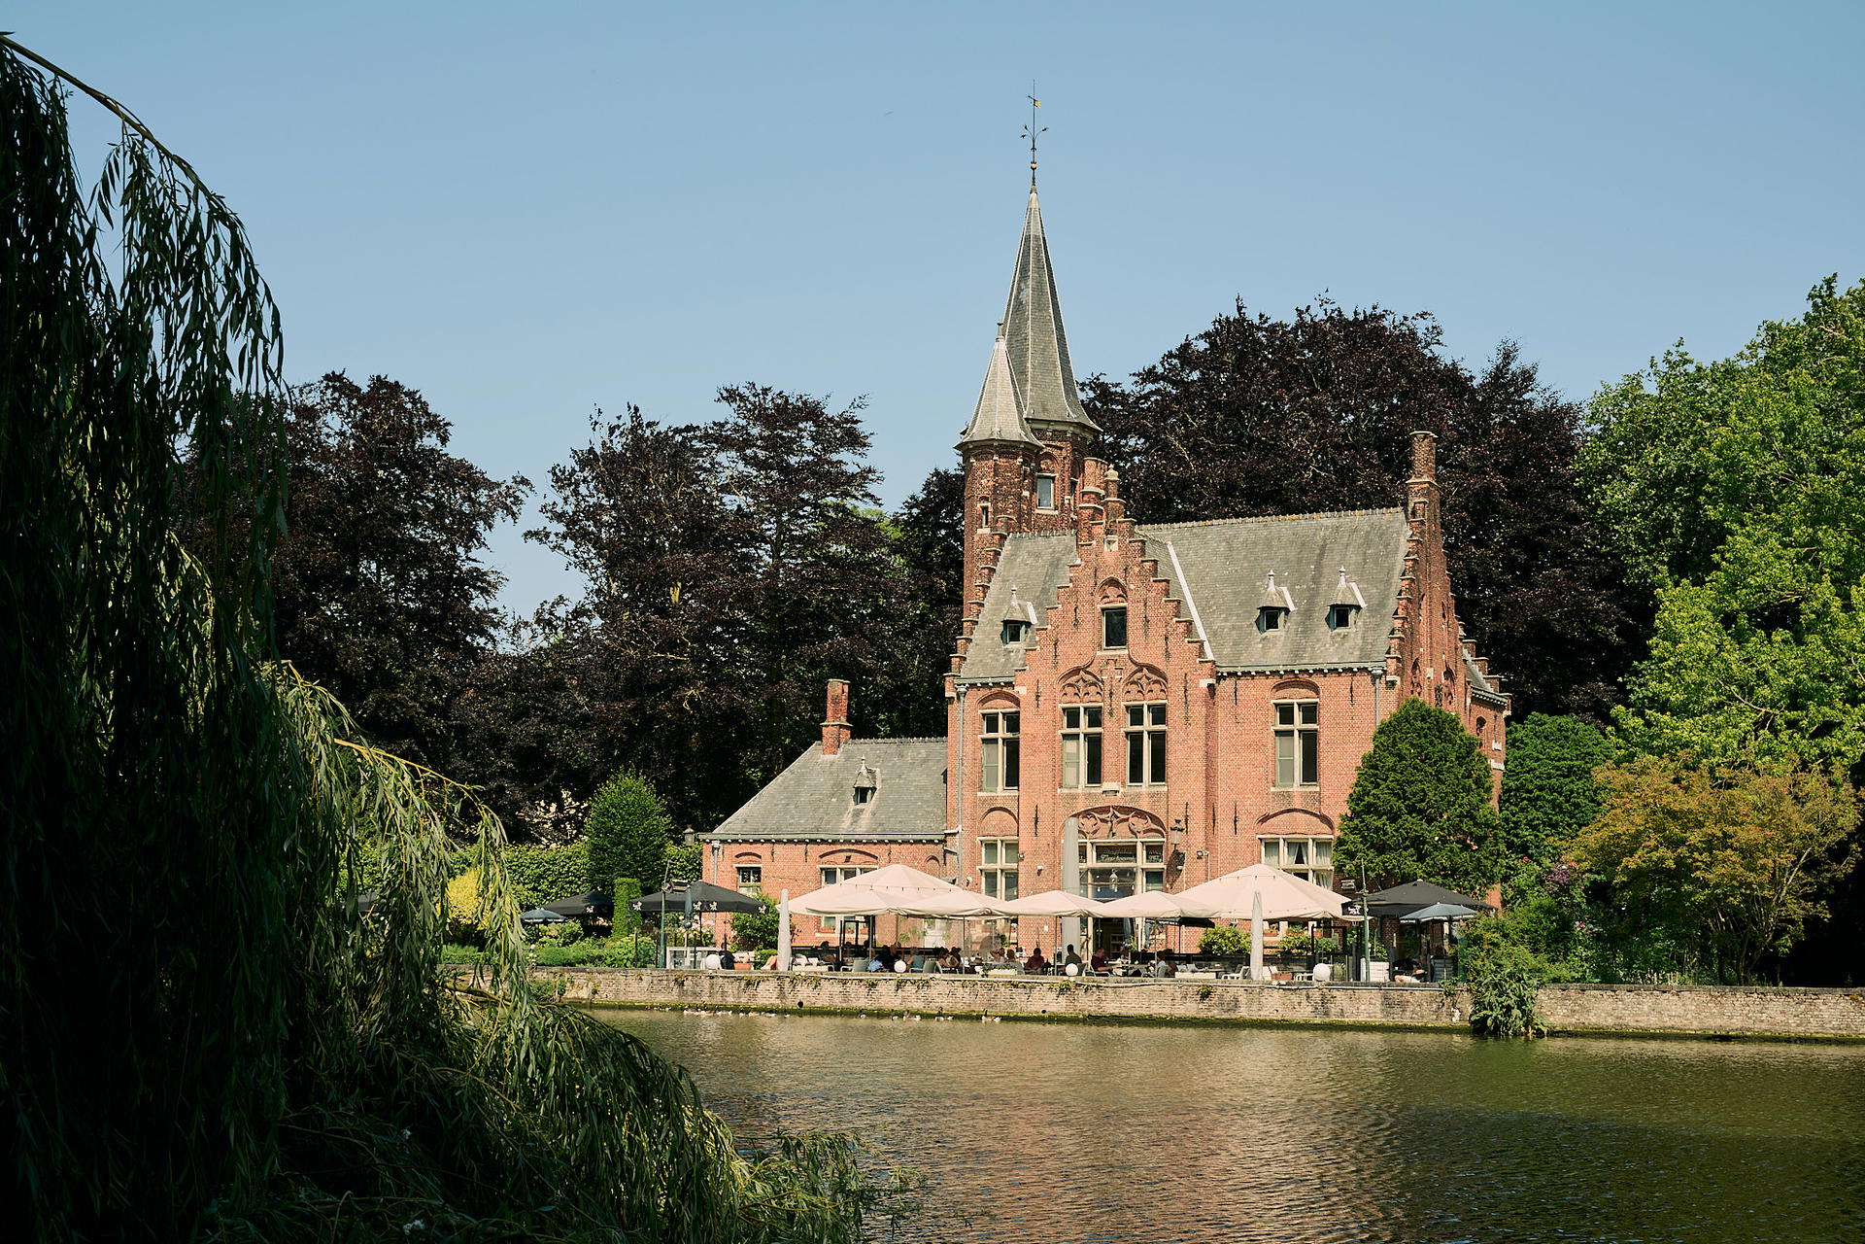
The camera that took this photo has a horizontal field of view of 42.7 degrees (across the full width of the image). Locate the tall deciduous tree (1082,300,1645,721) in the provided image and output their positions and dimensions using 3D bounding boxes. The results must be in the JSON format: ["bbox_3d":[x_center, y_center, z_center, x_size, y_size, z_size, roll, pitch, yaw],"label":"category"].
[{"bbox_3d":[18.279,0.311,100.738,23.990,28.540,20.000,1,-7,0],"label":"tall deciduous tree"}]

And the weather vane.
[{"bbox_3d":[3.689,-17.685,86.798,0.850,3.730,0.850,-4,-8,33],"label":"weather vane"}]

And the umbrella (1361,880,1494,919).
[{"bbox_3d":[12.499,7.093,61.111,3.000,0.910,3.000,-3,-8,27],"label":"umbrella"}]

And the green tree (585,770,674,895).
[{"bbox_3d":[-10.029,8.241,78.565,2.940,6.680,2.940,1,-7,0],"label":"green tree"}]

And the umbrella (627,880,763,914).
[{"bbox_3d":[-7.067,8.303,72.014,3.000,0.960,3.000,-3,-8,27],"label":"umbrella"}]

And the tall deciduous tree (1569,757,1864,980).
[{"bbox_3d":[19.008,6.054,57.722,6.920,5.550,6.200,1,-7,0],"label":"tall deciduous tree"}]

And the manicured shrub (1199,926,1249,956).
[{"bbox_3d":[8.345,9.163,68.407,1.420,0.910,1.200,-3,-8,27],"label":"manicured shrub"}]

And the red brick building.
[{"bbox_3d":[5.840,-2.030,81.620,24.630,28.220,14.040,-3,-8,27],"label":"red brick building"}]

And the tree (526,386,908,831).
[{"bbox_3d":[-9.339,2.027,102.499,16.530,24.850,15.000,1,-7,0],"label":"tree"}]

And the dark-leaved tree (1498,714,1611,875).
[{"bbox_3d":[19.610,7.177,74.713,3.670,8.620,3.670,1,-7,0],"label":"dark-leaved tree"}]

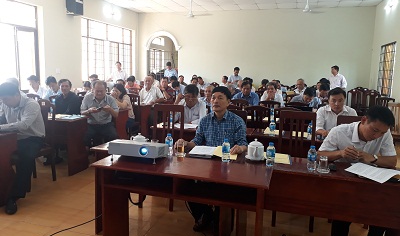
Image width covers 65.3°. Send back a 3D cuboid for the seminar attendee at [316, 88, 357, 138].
[{"bbox_3d":[1.540,0.303,3.574,0.510,1.280,0.800,4,9,15],"label":"seminar attendee"}]

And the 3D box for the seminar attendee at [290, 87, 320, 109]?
[{"bbox_3d":[1.794,0.089,5.391,0.550,1.200,0.820,4,9,17],"label":"seminar attendee"}]

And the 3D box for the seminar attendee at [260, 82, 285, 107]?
[{"bbox_3d":[1.321,-0.011,5.779,0.500,1.260,0.780,4,9,17],"label":"seminar attendee"}]

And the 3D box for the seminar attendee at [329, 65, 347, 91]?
[{"bbox_3d":[3.294,-0.434,7.679,0.320,1.660,0.500,-4,10,-36],"label":"seminar attendee"}]

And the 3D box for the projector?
[{"bbox_3d":[-0.451,0.239,2.349,0.367,0.088,0.250,4,-2,14],"label":"projector"}]

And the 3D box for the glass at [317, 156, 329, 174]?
[{"bbox_3d":[0.857,0.327,2.165,0.074,0.101,0.074,4,9,17],"label":"glass"}]

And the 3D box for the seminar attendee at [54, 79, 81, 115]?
[{"bbox_3d":[-2.092,0.047,4.766,0.500,1.260,0.780,1,8,-2],"label":"seminar attendee"}]

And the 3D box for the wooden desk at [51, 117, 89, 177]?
[{"bbox_3d":[-2.174,0.348,4.324,1.200,0.750,0.420,4,9,17],"label":"wooden desk"}]

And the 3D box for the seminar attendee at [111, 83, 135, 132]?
[{"bbox_3d":[-1.302,-0.037,5.622,0.500,1.180,0.700,7,10,32],"label":"seminar attendee"}]

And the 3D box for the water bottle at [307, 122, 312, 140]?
[{"bbox_3d":[1.153,0.135,3.275,0.062,0.178,0.062,4,9,17],"label":"water bottle"}]

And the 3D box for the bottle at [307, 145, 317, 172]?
[{"bbox_3d":[0.795,0.283,2.205,0.062,0.174,0.062,4,9,17],"label":"bottle"}]

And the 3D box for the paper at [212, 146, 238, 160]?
[{"bbox_3d":[0.224,0.292,2.612,0.210,0.005,0.297,3,9,9],"label":"paper"}]

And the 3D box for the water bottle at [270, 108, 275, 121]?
[{"bbox_3d":[1.073,-0.055,4.581,0.062,0.178,0.062,4,9,17],"label":"water bottle"}]

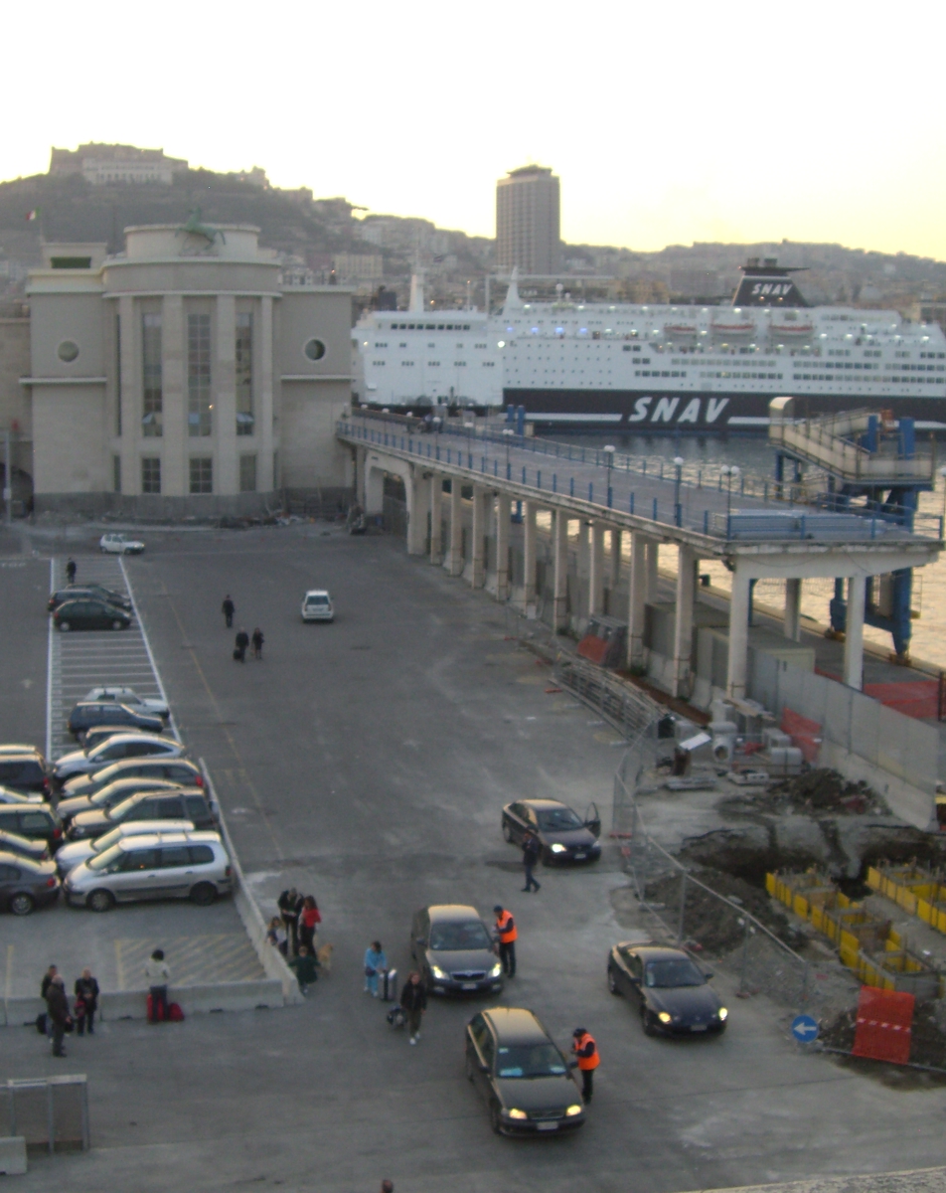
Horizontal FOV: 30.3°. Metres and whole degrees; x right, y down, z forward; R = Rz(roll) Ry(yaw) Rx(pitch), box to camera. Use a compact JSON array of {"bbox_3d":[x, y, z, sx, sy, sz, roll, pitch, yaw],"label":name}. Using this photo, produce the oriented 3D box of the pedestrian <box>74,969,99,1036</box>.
[{"bbox_3d":[-8.665,9.022,39.071,0.520,1.600,0.360,0,8,-6],"label":"pedestrian"}]

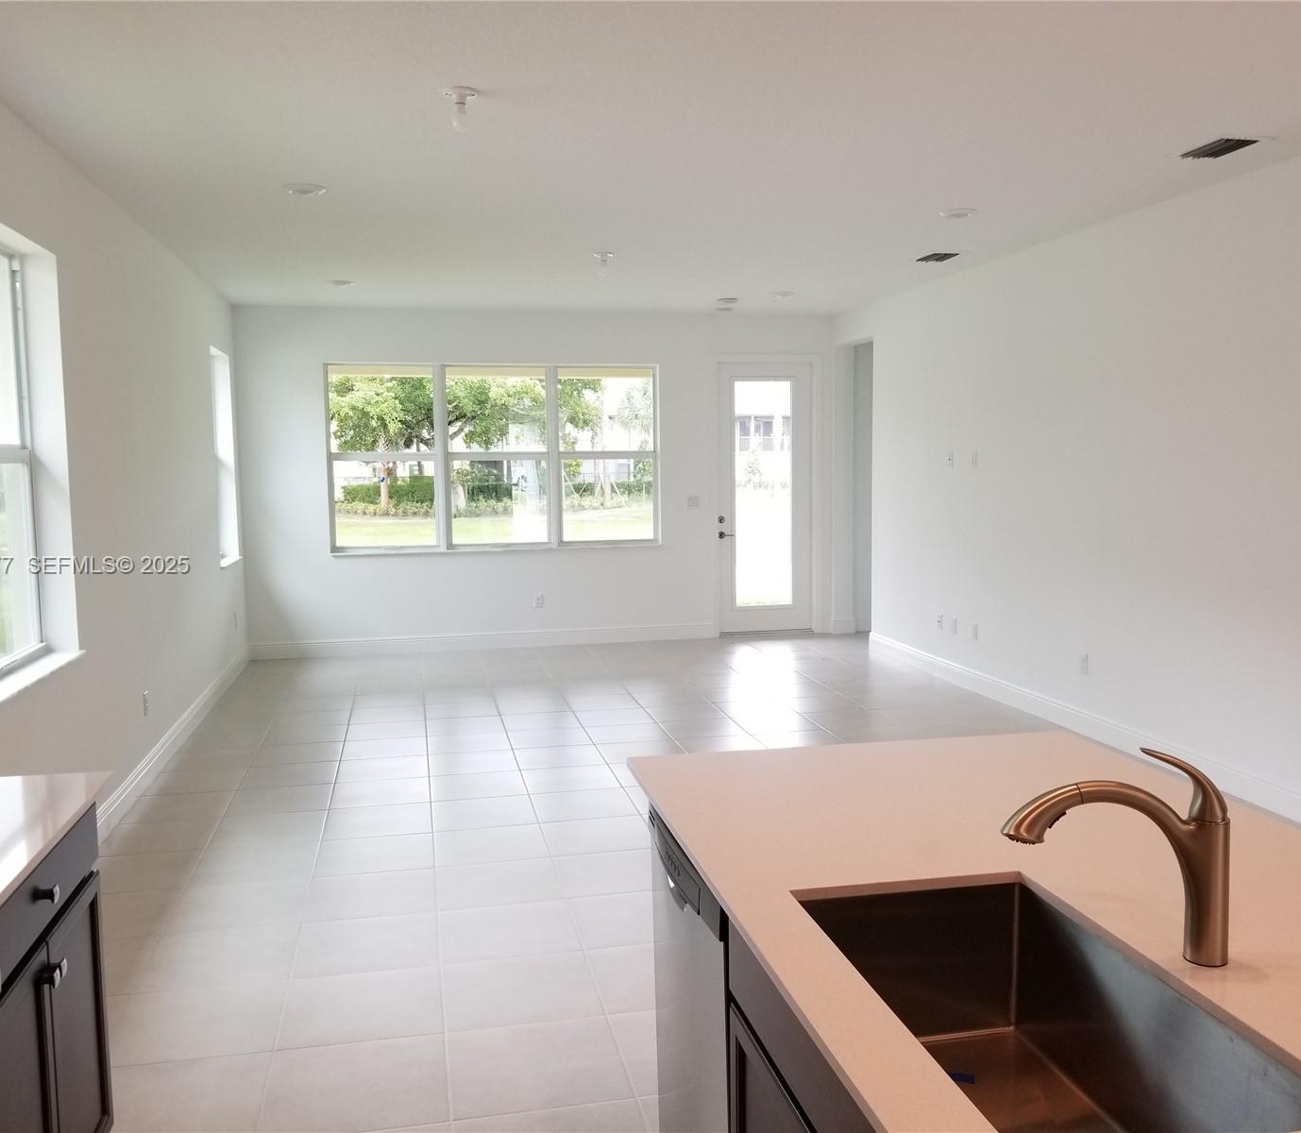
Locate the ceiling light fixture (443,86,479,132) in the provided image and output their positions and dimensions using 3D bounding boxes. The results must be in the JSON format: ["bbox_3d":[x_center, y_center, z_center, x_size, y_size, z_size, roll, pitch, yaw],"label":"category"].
[{"bbox_3d":[-0.646,-1.552,3.875,0.120,0.140,0.120,-2,6,-12],"label":"ceiling light fixture"}]

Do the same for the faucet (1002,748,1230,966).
[{"bbox_3d":[0.648,0.404,1.575,0.325,0.306,0.062,-1,5,-3],"label":"faucet"}]

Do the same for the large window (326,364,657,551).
[{"bbox_3d":[-1.291,-0.928,9.689,2.780,1.570,0.110,-2,6,-12],"label":"large window"}]

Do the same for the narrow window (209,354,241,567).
[{"bbox_3d":[-3.211,-0.801,8.431,0.120,1.560,0.850,-2,6,-12],"label":"narrow window"}]

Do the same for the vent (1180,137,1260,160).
[{"bbox_3d":[2.358,-1.726,4.702,0.210,0.025,0.300,-2,6,-12],"label":"vent"}]

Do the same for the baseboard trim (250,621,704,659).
[{"bbox_3d":[-1.361,0.644,9.770,3.970,0.135,0.018,-2,6,-12],"label":"baseboard trim"}]

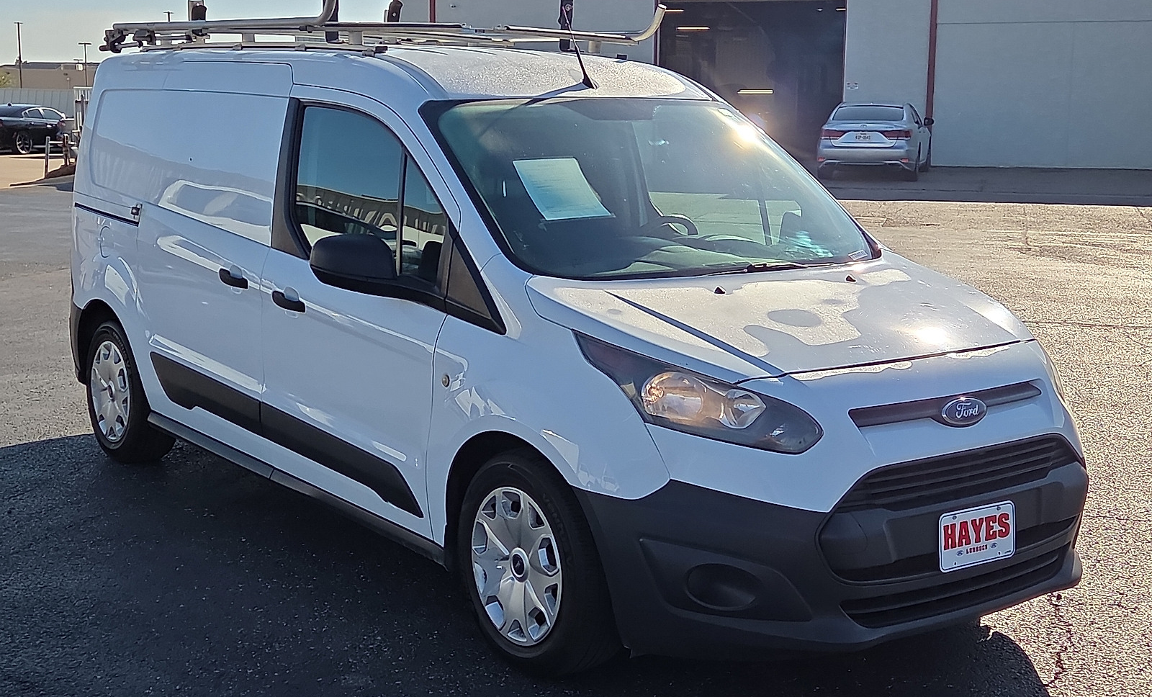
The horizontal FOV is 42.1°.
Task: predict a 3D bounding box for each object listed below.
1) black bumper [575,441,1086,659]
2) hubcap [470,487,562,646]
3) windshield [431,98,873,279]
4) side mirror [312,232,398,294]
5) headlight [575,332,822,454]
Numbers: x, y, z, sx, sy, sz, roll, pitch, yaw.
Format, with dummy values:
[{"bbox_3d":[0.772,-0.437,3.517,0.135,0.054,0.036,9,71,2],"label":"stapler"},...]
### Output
[{"bbox_3d":[0.887,0.468,4.106,1.800,0.500,0.600,-6,11,-37],"label":"black bumper"},{"bbox_3d":[-0.150,0.592,4.094,0.060,0.436,0.436,-6,11,-37],"label":"hubcap"},{"bbox_3d":[0.278,-0.538,4.768,1.450,0.140,0.950,-6,45,-37],"label":"windshield"},{"bbox_3d":[-0.653,-0.266,4.440,0.235,0.175,0.150,-6,11,-37],"label":"side mirror"},{"bbox_3d":[0.264,0.107,3.770,0.440,0.250,0.590,-6,11,-37],"label":"headlight"}]

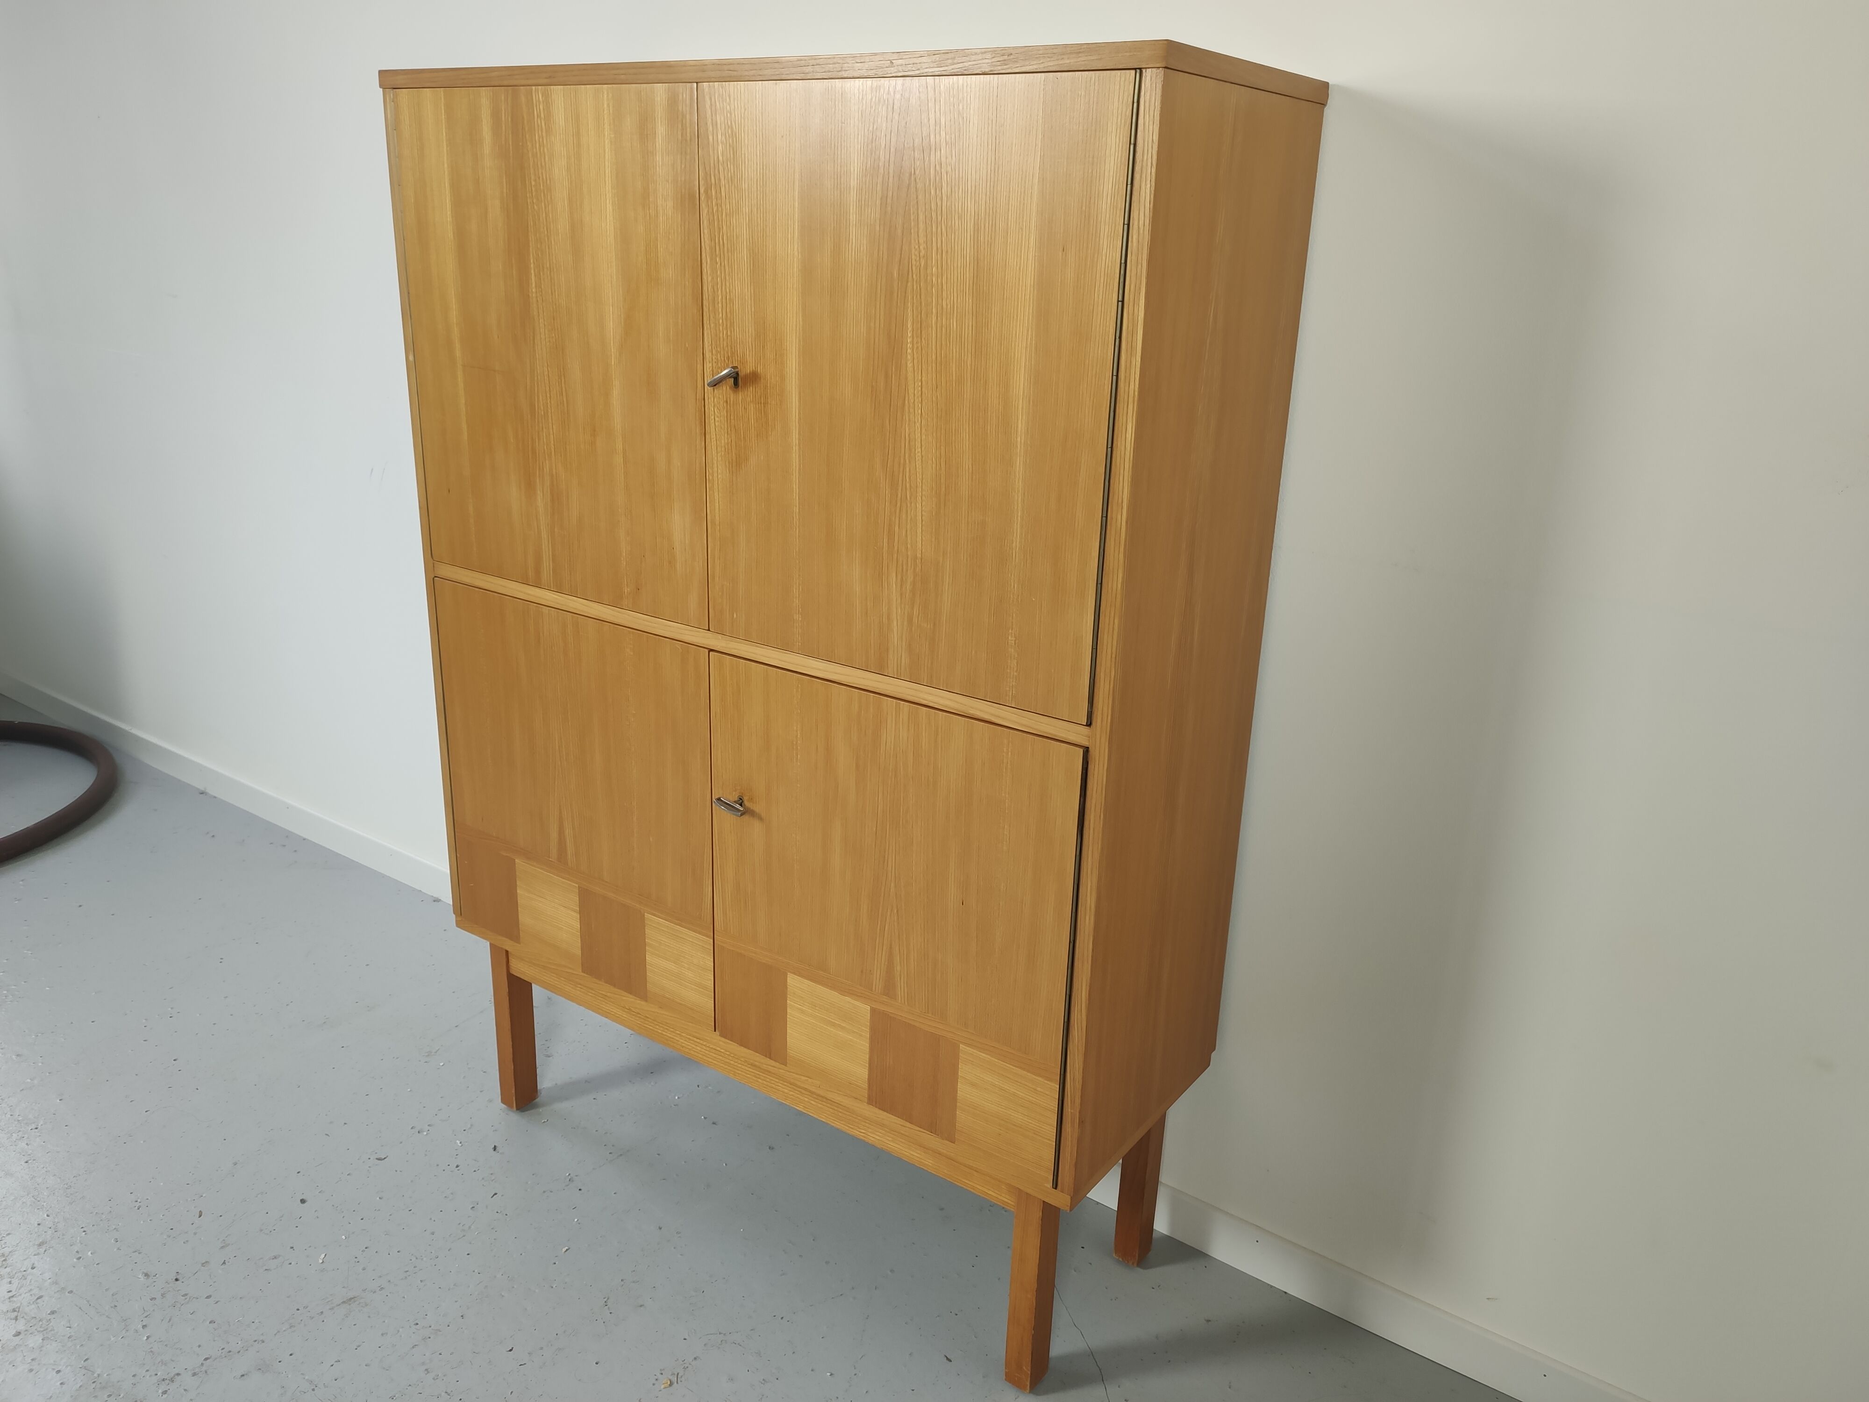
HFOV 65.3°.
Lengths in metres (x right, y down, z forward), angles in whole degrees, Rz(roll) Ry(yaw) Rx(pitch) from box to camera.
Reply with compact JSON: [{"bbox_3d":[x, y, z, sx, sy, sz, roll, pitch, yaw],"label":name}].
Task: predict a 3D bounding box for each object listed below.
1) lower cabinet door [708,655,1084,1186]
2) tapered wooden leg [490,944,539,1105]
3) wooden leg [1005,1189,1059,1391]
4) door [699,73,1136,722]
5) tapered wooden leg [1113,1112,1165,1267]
[{"bbox_3d":[-0.058,0.233,1.652,0.504,0.509,0.022,15,22,33],"label":"lower cabinet door"},{"bbox_3d":[-0.635,0.476,2.198,0.036,0.295,0.040,15,22,33],"label":"tapered wooden leg"},{"bbox_3d":[0.115,0.670,1.702,0.036,0.295,0.040,15,22,33],"label":"wooden leg"},{"bbox_3d":[-0.039,-0.309,1.468,0.504,0.585,0.022,15,22,33],"label":"door"},{"bbox_3d":[0.272,0.604,1.913,0.036,0.295,0.040,15,22,33],"label":"tapered wooden leg"}]

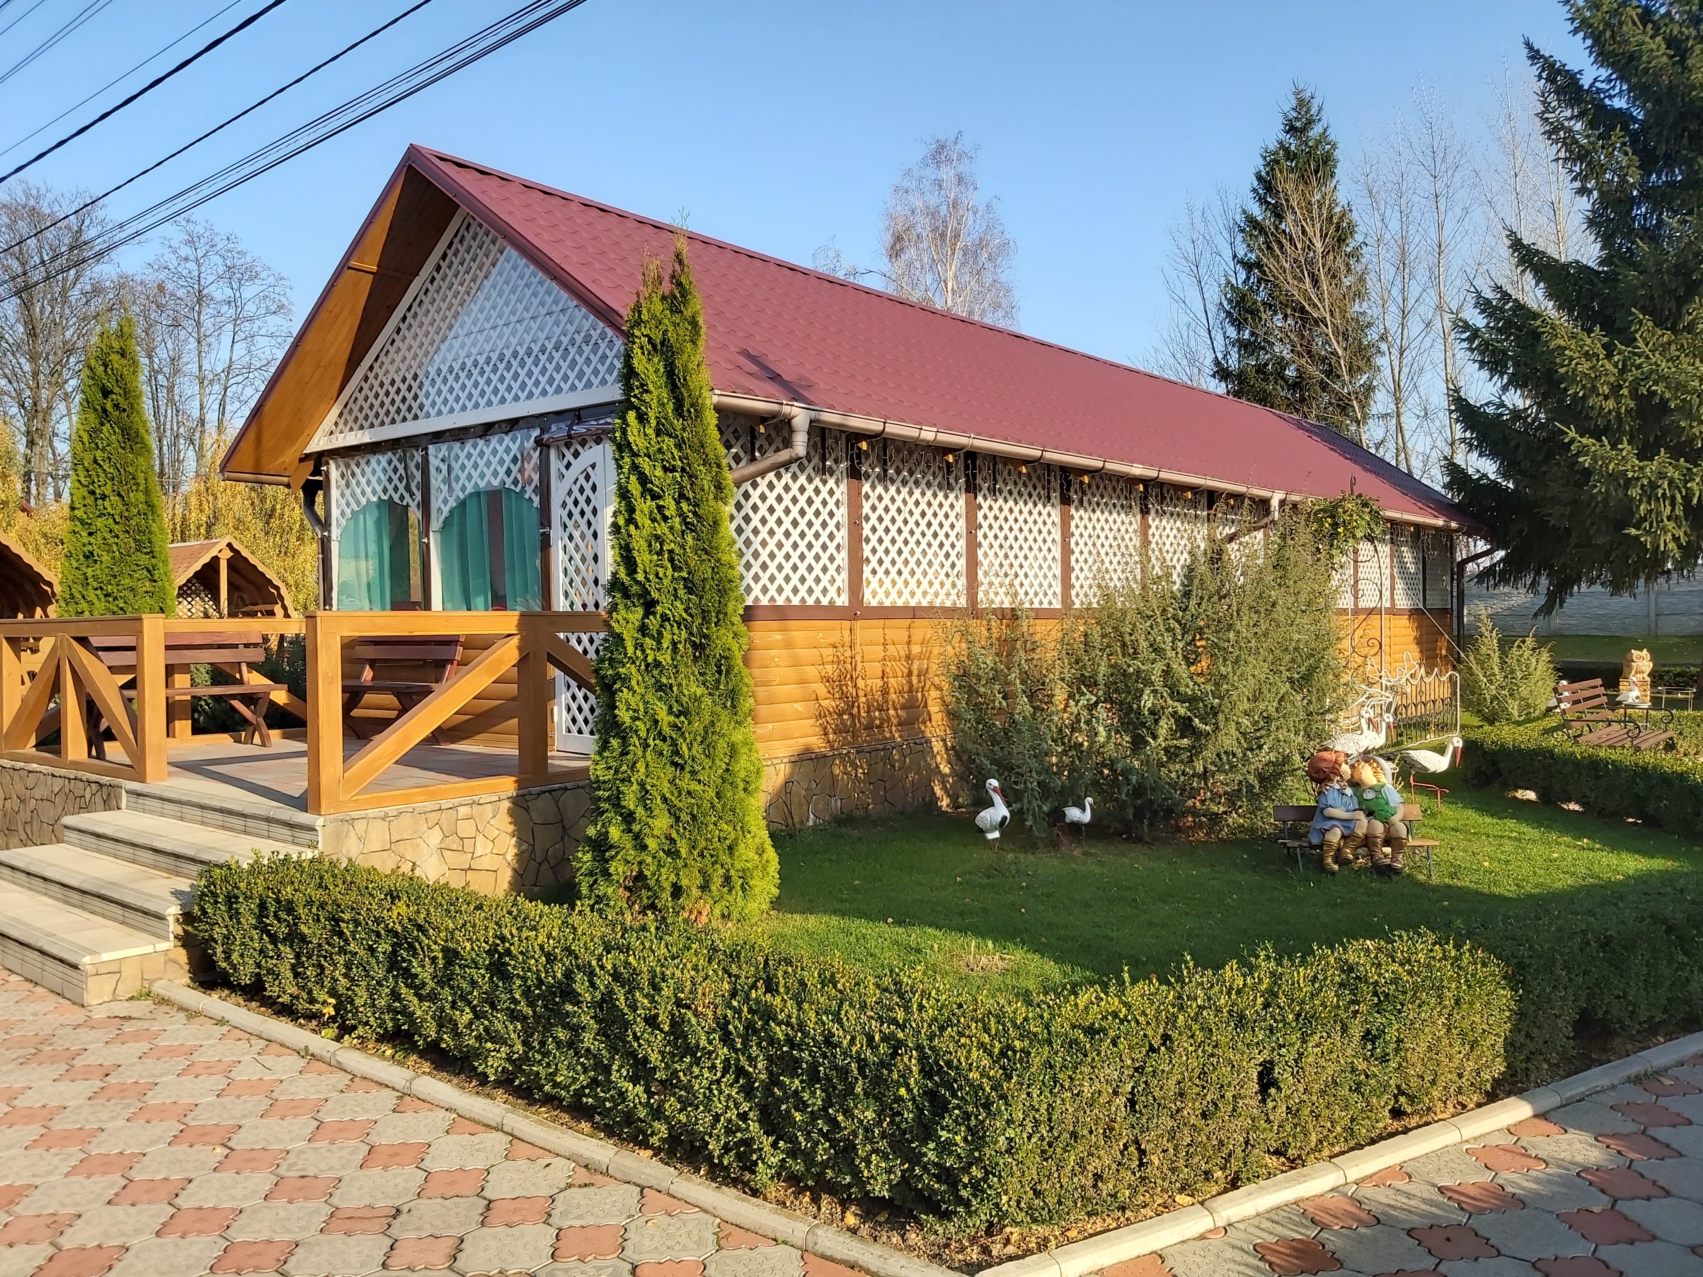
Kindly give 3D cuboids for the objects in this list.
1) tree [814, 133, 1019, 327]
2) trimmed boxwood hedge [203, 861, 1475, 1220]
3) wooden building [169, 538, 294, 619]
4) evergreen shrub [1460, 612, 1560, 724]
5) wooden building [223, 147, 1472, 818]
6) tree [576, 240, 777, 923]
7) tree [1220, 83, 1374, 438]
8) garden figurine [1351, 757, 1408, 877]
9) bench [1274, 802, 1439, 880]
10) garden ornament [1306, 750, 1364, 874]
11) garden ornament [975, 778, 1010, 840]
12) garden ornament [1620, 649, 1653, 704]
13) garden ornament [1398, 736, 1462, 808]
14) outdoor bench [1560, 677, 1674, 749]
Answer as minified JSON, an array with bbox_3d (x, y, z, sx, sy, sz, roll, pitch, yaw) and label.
[{"bbox_3d":[1.733,-6.115,33.000,5.600,13.940,5.600,1,1,39],"label":"tree"},{"bbox_3d":[-0.283,1.287,5.047,4.850,0.510,2.450,0,1,39],"label":"trimmed boxwood hedge"},{"bbox_3d":[-10.214,-0.142,19.863,2.600,2.790,2.150,1,1,41],"label":"wooden building"},{"bbox_3d":[8.950,0.374,17.400,1.350,1.500,1.350,1,1,39],"label":"evergreen shrub"},{"bbox_3d":[2.489,-1.275,16.232,6.600,5.120,17.700,0,1,41],"label":"wooden building"},{"bbox_3d":[-0.869,-0.321,6.350,0.980,3.340,0.980,0,1,0],"label":"tree"},{"bbox_3d":[10.596,-6.478,30.908,4.700,13.500,4.700,0,1,19],"label":"tree"},{"bbox_3d":[3.150,1.053,7.637,0.330,0.690,0.380,0,1,3],"label":"garden figurine"},{"bbox_3d":[2.986,1.194,7.629,0.870,0.410,0.350,0,1,3],"label":"bench"},{"bbox_3d":[2.889,1.035,7.647,0.330,0.710,0.380,-1,1,-7],"label":"garden ornament"},{"bbox_3d":[0.930,1.132,8.318,0.170,0.430,0.260,-1,1,-34],"label":"garden ornament"},{"bbox_3d":[12.754,0.625,20.800,0.460,0.920,0.460,0,1,0],"label":"garden ornament"},{"bbox_3d":[4.301,0.994,9.650,0.620,0.570,0.200,1,1,35],"label":"garden ornament"},{"bbox_3d":[6.879,0.820,11.456,0.660,0.870,1.900,1,1,39],"label":"outdoor bench"}]

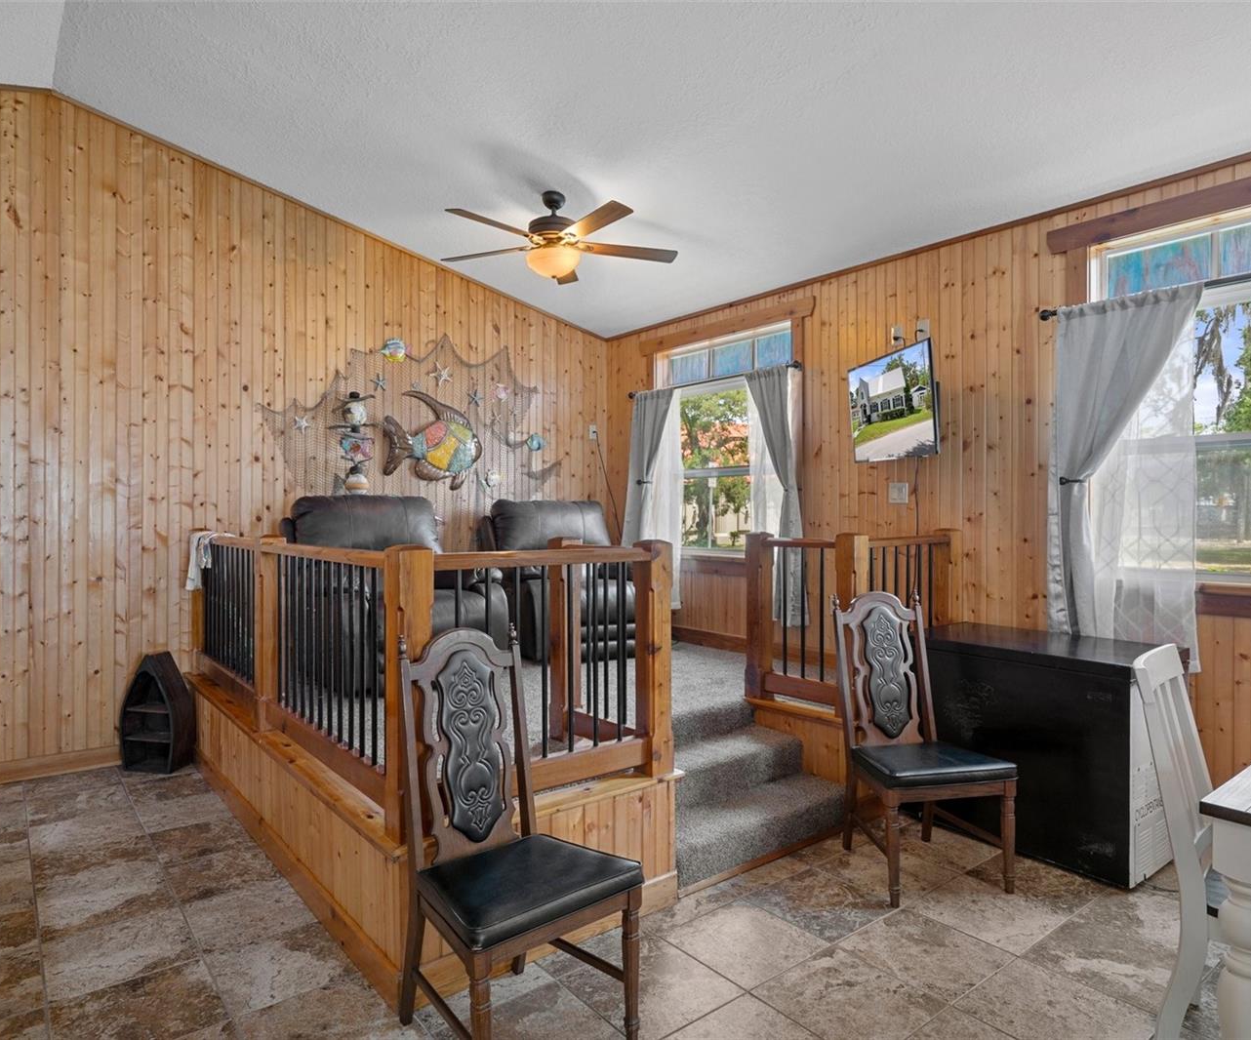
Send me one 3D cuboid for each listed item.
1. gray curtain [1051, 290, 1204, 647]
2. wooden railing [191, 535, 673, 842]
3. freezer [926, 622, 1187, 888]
[{"bbox_3d":[2.206,-0.179,3.479,0.118,1.598,0.610,0,0,-39],"label":"gray curtain"},{"bbox_3d":[-1.192,0.490,3.735,1.061,0.855,3.065,0,0,-39],"label":"wooden railing"},{"bbox_3d":[1.850,0.972,3.545,0.667,0.845,1.011,0,1,-39],"label":"freezer"}]

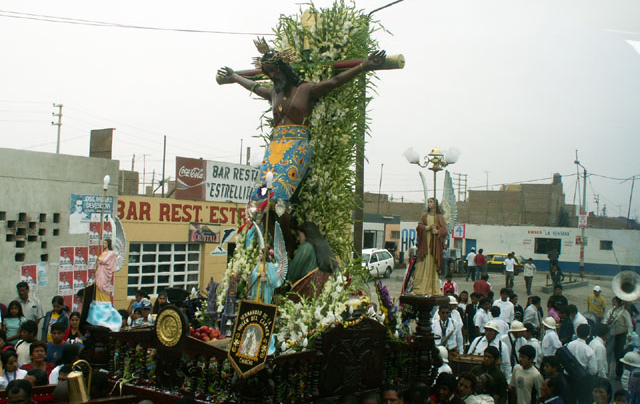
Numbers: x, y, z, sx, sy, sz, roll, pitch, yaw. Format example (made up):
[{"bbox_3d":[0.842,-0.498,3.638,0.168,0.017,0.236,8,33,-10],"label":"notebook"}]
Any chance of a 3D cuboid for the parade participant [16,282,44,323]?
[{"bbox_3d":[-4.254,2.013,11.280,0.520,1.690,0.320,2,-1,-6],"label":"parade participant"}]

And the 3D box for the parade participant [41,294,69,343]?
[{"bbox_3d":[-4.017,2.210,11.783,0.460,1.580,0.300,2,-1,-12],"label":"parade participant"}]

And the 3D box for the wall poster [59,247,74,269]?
[{"bbox_3d":[-4.375,0.975,13.400,0.020,0.400,0.305,1,-1,34],"label":"wall poster"}]

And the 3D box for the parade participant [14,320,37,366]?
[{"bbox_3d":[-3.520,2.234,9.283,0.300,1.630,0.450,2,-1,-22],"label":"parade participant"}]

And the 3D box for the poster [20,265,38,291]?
[{"bbox_3d":[-4.914,1.277,13.100,0.010,0.420,0.300,1,-2,37],"label":"poster"}]

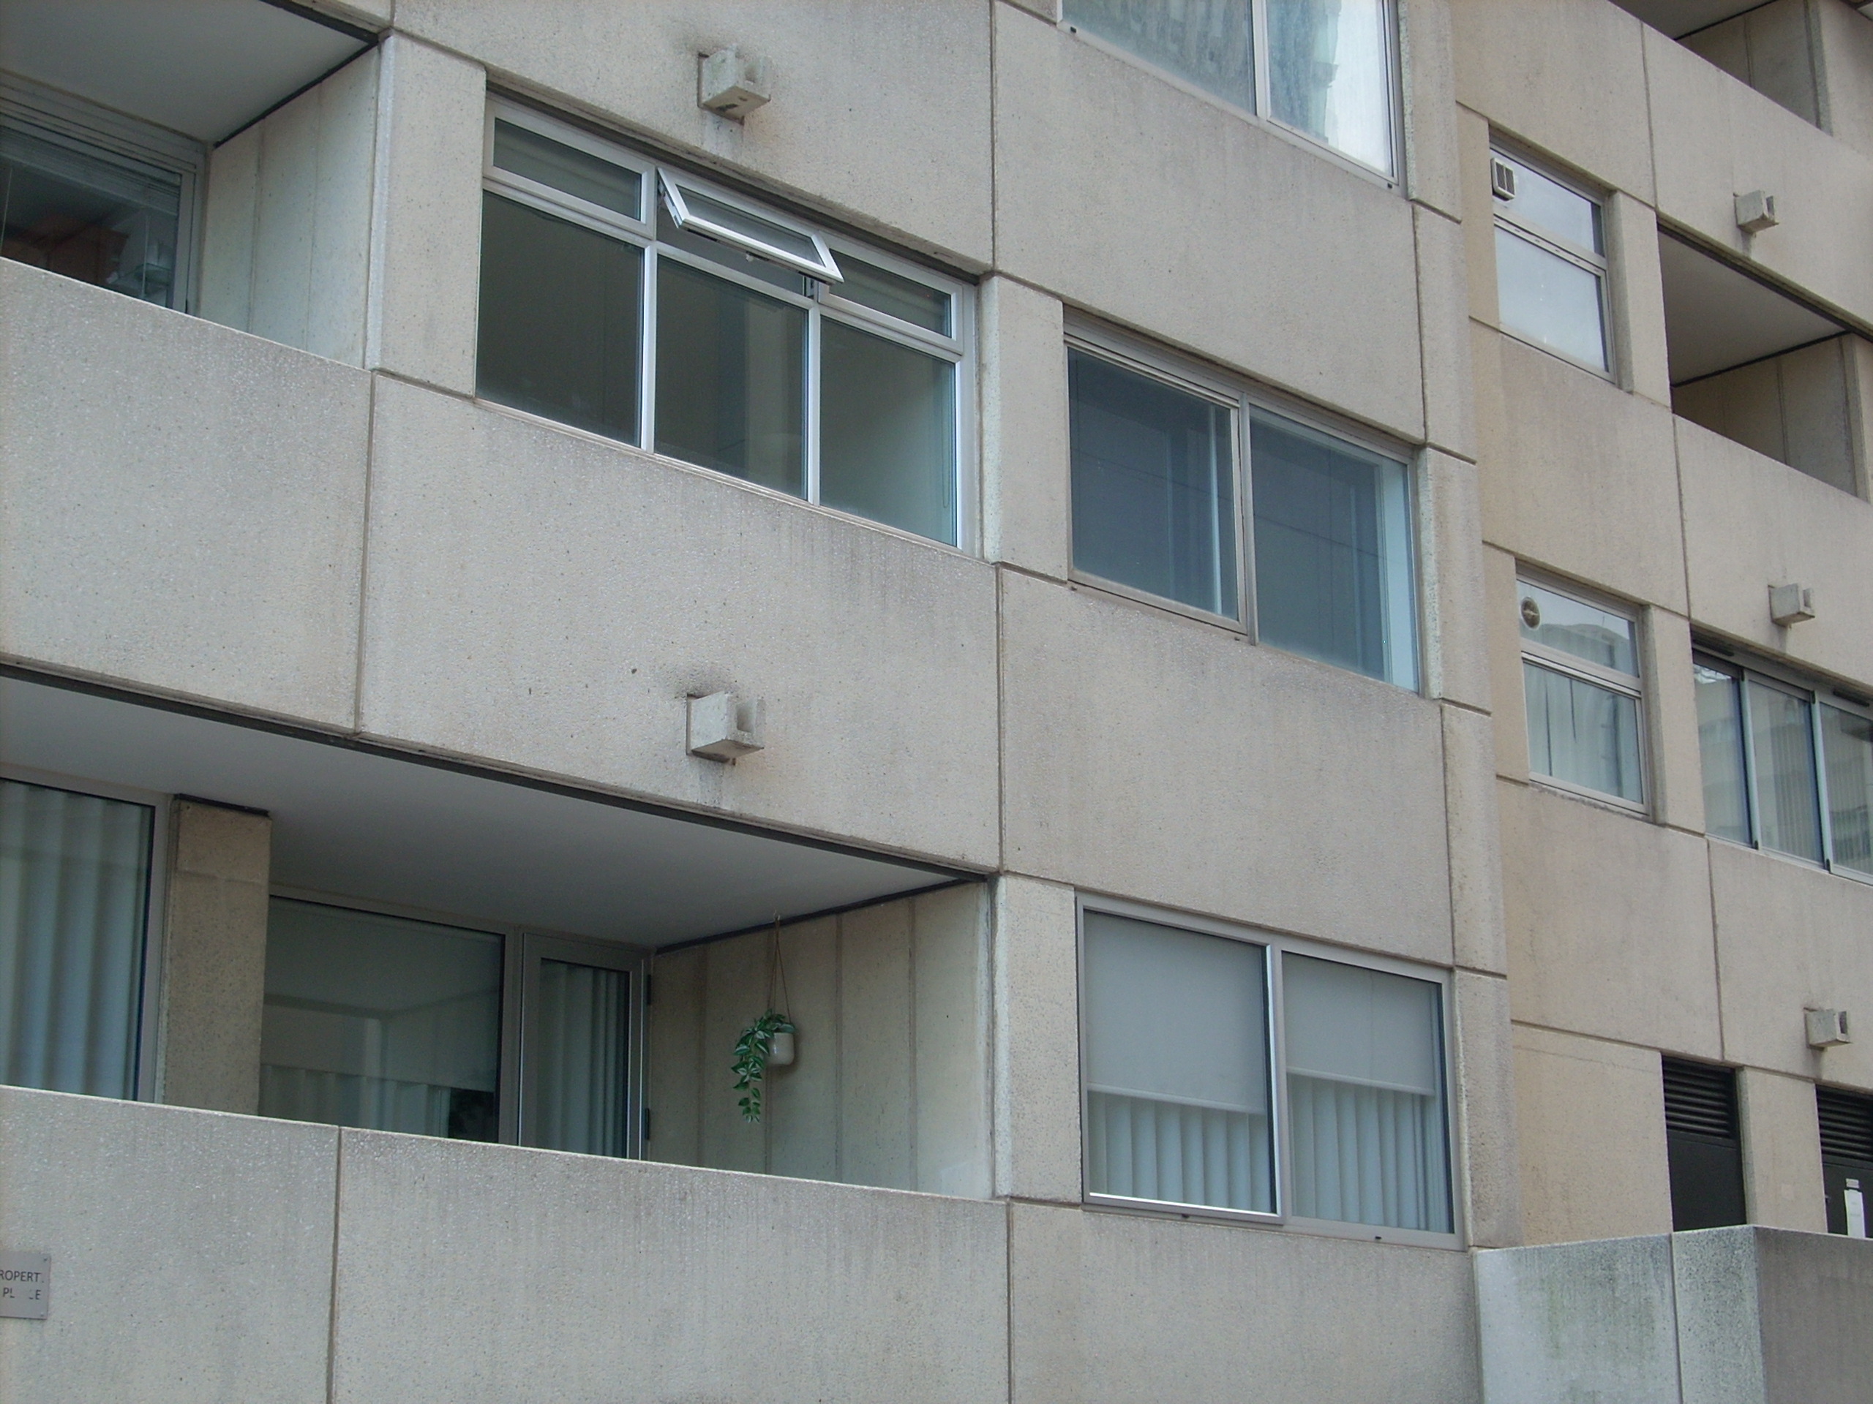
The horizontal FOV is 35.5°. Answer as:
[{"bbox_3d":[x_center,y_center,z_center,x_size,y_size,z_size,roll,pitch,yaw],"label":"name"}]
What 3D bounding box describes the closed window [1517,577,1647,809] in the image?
[{"bbox_3d":[3.635,-0.019,16.584,1.305,1.280,0.100,15,-22,-41],"label":"closed window"}]

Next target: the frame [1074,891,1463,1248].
[{"bbox_3d":[1.489,1.677,12.911,2.615,1.325,0.090,15,-22,-41],"label":"frame"}]

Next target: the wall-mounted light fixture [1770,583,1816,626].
[{"bbox_3d":[5.313,-0.611,18.090,0.200,0.205,0.200,15,-22,-41],"label":"wall-mounted light fixture"}]

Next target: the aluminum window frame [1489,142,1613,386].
[{"bbox_3d":[3.615,-2.580,17.312,1.270,1.275,0.100,15,-22,-41],"label":"aluminum window frame"}]

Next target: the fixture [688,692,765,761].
[{"bbox_3d":[-0.776,0.081,10.899,0.200,0.205,0.200,15,-22,-41],"label":"fixture"}]

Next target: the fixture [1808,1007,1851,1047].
[{"bbox_3d":[5.316,1.936,17.351,0.200,0.205,0.200,15,-22,-41],"label":"fixture"}]

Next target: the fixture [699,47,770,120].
[{"bbox_3d":[-0.790,-2.481,11.632,0.200,0.205,0.200,15,-22,-41],"label":"fixture"}]

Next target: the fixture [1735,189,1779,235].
[{"bbox_3d":[5.302,-3.165,18.825,0.200,0.205,0.200,15,-22,-41],"label":"fixture"}]

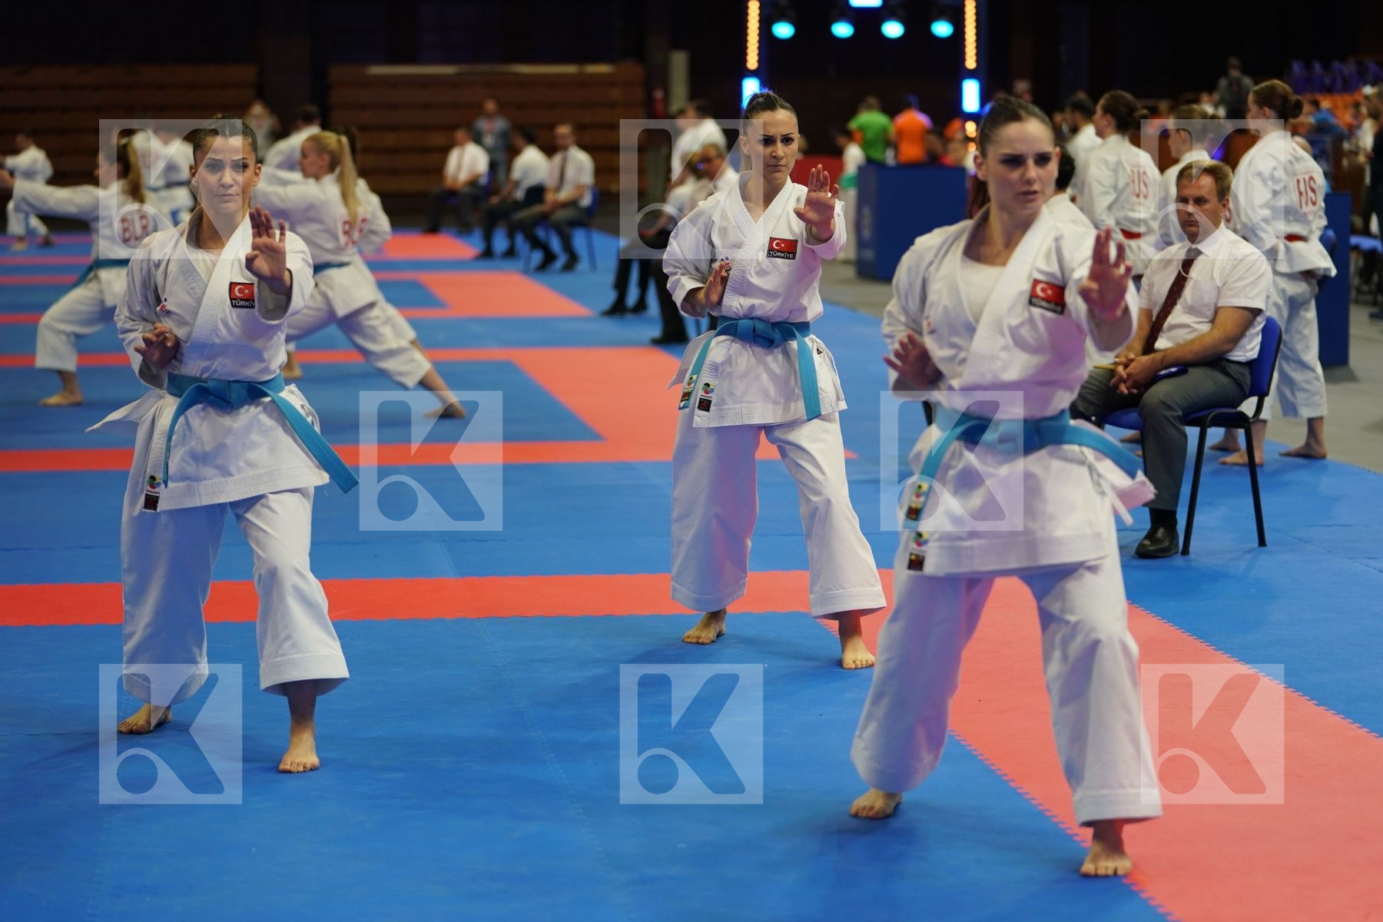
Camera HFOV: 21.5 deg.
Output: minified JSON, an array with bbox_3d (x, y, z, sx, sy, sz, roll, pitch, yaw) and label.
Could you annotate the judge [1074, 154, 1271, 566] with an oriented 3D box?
[{"bbox_3d":[1.648,-0.366,12.720,0.600,1.330,0.820,5,8,44],"label":"judge"}]

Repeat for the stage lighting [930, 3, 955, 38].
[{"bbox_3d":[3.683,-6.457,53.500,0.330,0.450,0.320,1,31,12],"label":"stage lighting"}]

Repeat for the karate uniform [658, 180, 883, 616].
[{"bbox_3d":[0.225,-0.195,10.200,0.620,1.210,0.720,0,5,1],"label":"karate uniform"}]

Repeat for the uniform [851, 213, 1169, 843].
[{"bbox_3d":[0.655,0.102,7.580,0.640,1.250,0.850,0,5,7],"label":"uniform"}]

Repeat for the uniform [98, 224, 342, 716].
[{"bbox_3d":[-1.130,0.018,8.820,0.660,1.230,0.860,0,5,-2],"label":"uniform"}]

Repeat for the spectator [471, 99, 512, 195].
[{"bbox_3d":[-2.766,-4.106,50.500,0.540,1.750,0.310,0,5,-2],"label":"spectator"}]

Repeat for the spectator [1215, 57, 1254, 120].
[{"bbox_3d":[6.695,-4.110,45.000,0.500,1.750,0.360,0,5,7],"label":"spectator"}]

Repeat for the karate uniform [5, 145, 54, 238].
[{"bbox_3d":[-7.822,-3.183,43.100,0.620,1.070,0.500,-4,6,-32],"label":"karate uniform"}]

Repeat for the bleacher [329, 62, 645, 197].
[{"bbox_3d":[-3.400,-5.500,60.600,5.250,2.250,1.100,-1,5,-7],"label":"bleacher"}]

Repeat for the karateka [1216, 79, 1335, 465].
[{"bbox_3d":[2.550,-0.834,15.950,0.420,1.650,0.500,3,6,35],"label":"karateka"}]

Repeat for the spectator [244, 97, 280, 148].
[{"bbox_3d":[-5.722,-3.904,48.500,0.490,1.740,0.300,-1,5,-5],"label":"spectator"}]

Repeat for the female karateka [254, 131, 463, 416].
[{"bbox_3d":[-1.845,-1.015,19.200,1.450,1.450,0.750,4,7,41],"label":"female karateka"}]

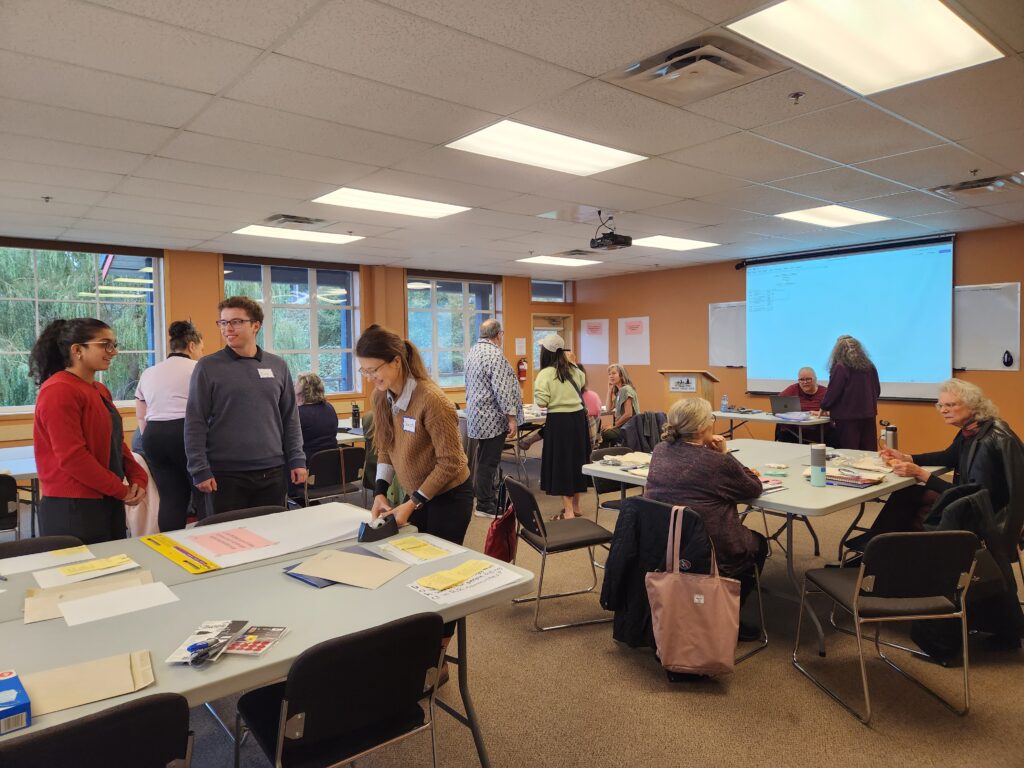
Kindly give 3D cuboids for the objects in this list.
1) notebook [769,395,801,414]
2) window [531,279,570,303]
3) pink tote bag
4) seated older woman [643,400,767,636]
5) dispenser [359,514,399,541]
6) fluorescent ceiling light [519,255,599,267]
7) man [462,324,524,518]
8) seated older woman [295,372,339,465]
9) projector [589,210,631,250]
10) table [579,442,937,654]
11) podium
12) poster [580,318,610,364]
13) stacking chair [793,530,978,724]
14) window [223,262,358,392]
[{"bbox_3d":[2.935,0.212,7.070,0.310,0.230,0.350,-4,4,-40],"label":"notebook"},{"bbox_3d":[0.639,-1.605,11.618,0.950,0.410,0.140,-4,4,-40],"label":"window"},{"bbox_3d":[0.816,0.910,3.060,0.420,0.730,0.150,1,3,25],"label":"pink tote bag"},{"bbox_3d":[0.921,0.693,3.260,0.560,1.230,0.720,2,4,44],"label":"seated older woman"},{"bbox_3d":[-0.540,0.581,2.768,0.165,0.085,0.065,-3,4,-38],"label":"dispenser"},{"bbox_3d":[0.660,-1.677,9.215,1.200,0.060,0.600,-4,4,-40],"label":"fluorescent ceiling light"},{"bbox_3d":[-0.201,0.287,6.146,0.400,1.760,0.520,-4,4,-40],"label":"man"},{"bbox_3d":[-1.565,0.583,5.264,0.720,1.310,0.480,2,4,44],"label":"seated older woman"},{"bbox_3d":[0.876,-1.358,6.050,0.270,0.300,0.310,-4,4,-40],"label":"projector"},{"bbox_3d":[1.587,0.860,4.188,1.820,0.737,1.545,-4,4,-40],"label":"table"},{"bbox_3d":[2.157,0.412,8.367,0.480,1.190,0.650,-4,4,-44],"label":"podium"},{"bbox_3d":[1.407,-0.708,11.551,0.010,0.762,0.635,-4,4,-40],"label":"poster"},{"bbox_3d":[1.569,0.931,2.913,0.480,0.775,0.560,-1,3,-7],"label":"stacking chair"},{"bbox_3d":[-2.808,-0.681,8.818,1.810,1.670,0.140,-4,4,-40],"label":"window"}]

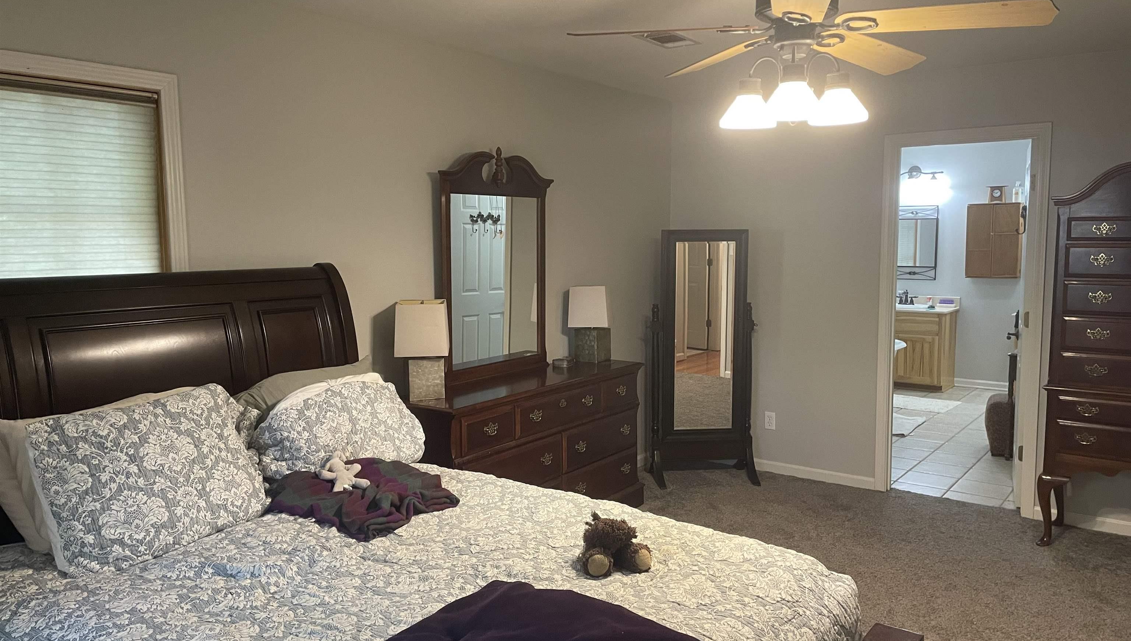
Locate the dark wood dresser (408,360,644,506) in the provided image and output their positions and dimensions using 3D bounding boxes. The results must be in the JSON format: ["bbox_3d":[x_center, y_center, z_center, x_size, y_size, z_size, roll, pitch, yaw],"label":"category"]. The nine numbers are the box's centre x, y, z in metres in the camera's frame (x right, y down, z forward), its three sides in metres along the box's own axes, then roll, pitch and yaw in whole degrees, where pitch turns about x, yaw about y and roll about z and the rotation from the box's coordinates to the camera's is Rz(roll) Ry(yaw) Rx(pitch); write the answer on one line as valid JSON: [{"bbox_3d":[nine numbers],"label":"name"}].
[{"bbox_3d":[-0.176,0.707,4.374,0.425,0.830,1.530,4,8,37],"label":"dark wood dresser"}]

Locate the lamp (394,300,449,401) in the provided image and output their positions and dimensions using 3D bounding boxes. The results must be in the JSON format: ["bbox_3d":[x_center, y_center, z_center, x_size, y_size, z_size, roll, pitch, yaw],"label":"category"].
[{"bbox_3d":[-0.653,0.133,3.814,0.240,0.440,0.235,-3,6,-19],"label":"lamp"}]

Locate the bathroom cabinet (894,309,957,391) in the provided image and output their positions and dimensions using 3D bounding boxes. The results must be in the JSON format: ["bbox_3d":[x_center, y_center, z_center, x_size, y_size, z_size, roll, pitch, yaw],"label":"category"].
[{"bbox_3d":[3.334,0.258,8.414,0.950,0.810,0.535,4,8,37],"label":"bathroom cabinet"}]

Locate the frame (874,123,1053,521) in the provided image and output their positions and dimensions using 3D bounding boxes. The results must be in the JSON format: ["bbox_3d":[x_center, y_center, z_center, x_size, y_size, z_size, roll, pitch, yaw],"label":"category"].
[{"bbox_3d":[2.218,0.002,4.782,0.848,2.100,0.140,4,8,37],"label":"frame"}]

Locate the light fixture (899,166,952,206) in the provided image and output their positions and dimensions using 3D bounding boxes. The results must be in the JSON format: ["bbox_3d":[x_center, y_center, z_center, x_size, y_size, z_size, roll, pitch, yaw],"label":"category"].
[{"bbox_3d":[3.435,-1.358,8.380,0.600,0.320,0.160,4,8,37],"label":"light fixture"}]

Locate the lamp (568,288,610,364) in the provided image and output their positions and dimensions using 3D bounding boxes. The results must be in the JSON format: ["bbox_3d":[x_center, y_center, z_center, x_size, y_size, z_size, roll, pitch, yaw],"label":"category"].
[{"bbox_3d":[0.146,0.018,4.851,0.240,0.440,0.235,0,6,2],"label":"lamp"}]

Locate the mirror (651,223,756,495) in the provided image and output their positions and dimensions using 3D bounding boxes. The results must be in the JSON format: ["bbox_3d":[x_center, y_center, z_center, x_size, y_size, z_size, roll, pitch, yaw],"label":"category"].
[{"bbox_3d":[0.863,0.225,5.290,0.690,1.575,0.380,-1,6,-5],"label":"mirror"}]

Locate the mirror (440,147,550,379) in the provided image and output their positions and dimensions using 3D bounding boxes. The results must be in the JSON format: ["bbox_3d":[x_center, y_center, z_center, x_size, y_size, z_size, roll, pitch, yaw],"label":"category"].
[{"bbox_3d":[-0.331,-0.299,4.390,0.070,1.160,0.860,4,8,37],"label":"mirror"}]

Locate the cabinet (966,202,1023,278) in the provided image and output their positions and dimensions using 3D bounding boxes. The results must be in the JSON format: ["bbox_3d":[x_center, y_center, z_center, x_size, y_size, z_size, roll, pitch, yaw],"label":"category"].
[{"bbox_3d":[4.031,-0.746,7.988,0.445,0.690,0.180,4,8,37],"label":"cabinet"}]

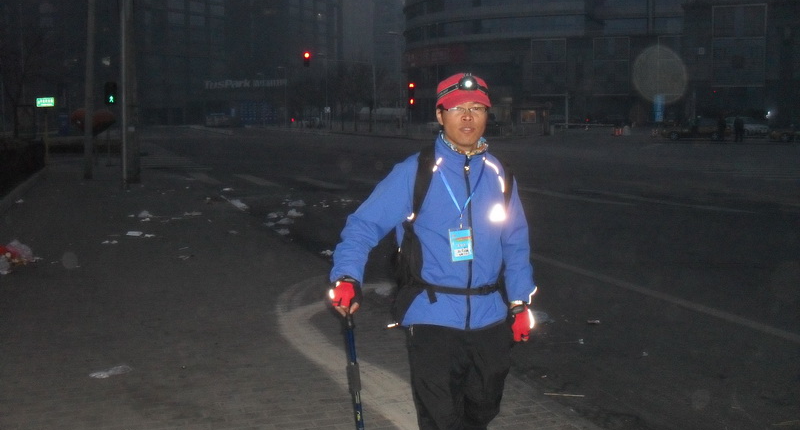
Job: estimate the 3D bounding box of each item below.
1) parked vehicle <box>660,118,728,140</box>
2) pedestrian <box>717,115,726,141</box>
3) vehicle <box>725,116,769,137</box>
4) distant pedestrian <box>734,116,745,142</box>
[{"bbox_3d":[20.233,-5.855,55.200,4.550,1.460,1.760,3,7,22],"label":"parked vehicle"},{"bbox_3d":[20.787,-5.586,52.300,0.520,1.700,0.350,3,7,22],"label":"pedestrian"},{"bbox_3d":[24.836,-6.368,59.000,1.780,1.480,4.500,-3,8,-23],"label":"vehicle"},{"bbox_3d":[21.951,-5.573,52.300,0.540,1.700,0.350,3,7,22],"label":"distant pedestrian"}]

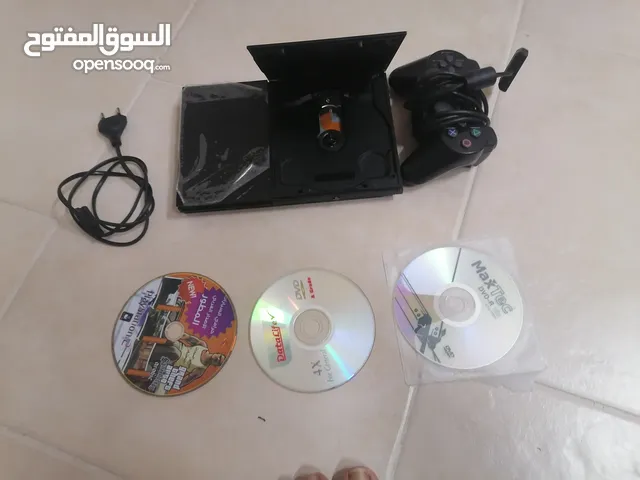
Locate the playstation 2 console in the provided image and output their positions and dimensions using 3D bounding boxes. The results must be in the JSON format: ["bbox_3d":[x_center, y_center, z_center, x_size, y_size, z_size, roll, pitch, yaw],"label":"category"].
[{"bbox_3d":[-0.038,-0.132,0.488,0.231,0.152,0.153,-4,65,1],"label":"playstation 2 console"}]

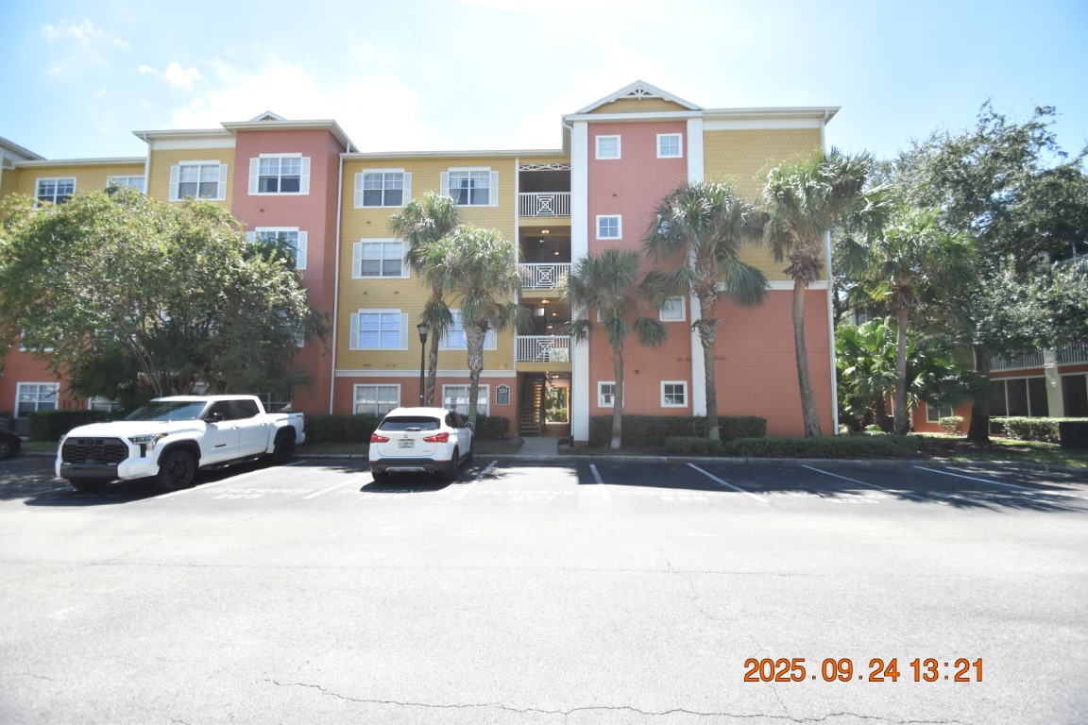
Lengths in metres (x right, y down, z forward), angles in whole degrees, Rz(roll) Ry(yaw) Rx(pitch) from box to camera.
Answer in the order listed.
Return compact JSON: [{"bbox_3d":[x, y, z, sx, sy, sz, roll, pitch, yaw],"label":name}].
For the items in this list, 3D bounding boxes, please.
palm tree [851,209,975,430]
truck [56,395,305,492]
[{"bbox_3d":[13.175,-1.368,16.062,3.470,8.610,3.360,0,-5,0],"label":"palm tree"},{"bbox_3d":[-8.326,1.754,11.207,2.080,1.980,5.930,0,-5,0],"label":"truck"}]

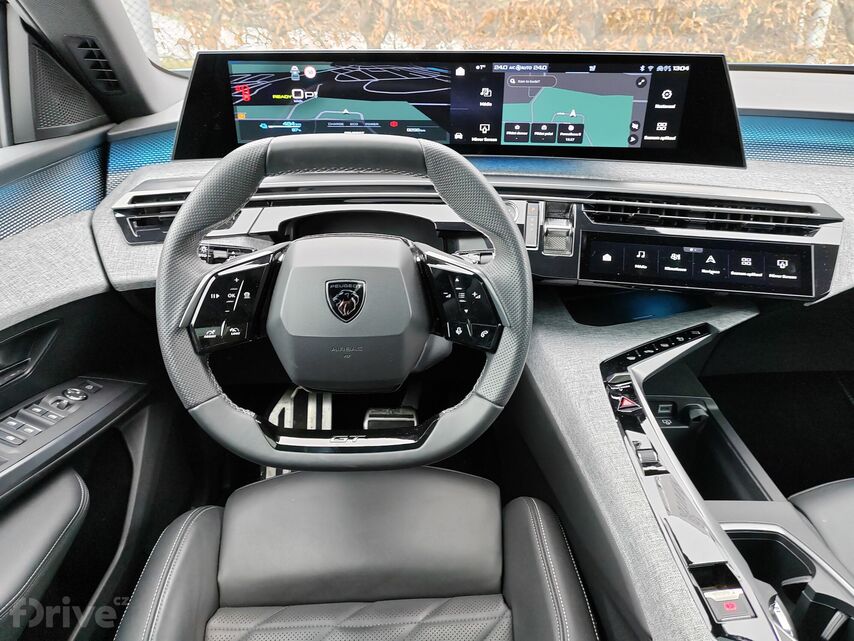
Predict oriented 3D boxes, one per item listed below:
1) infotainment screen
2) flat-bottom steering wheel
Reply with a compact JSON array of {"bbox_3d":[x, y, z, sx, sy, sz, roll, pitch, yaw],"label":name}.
[{"bbox_3d":[0.039,-0.248,0.790,0.670,0.130,0.050,0,25,0],"label":"infotainment screen"},{"bbox_3d":[-0.078,-0.018,0.640,0.355,0.328,0.090,0,11,0],"label":"flat-bottom steering wheel"}]

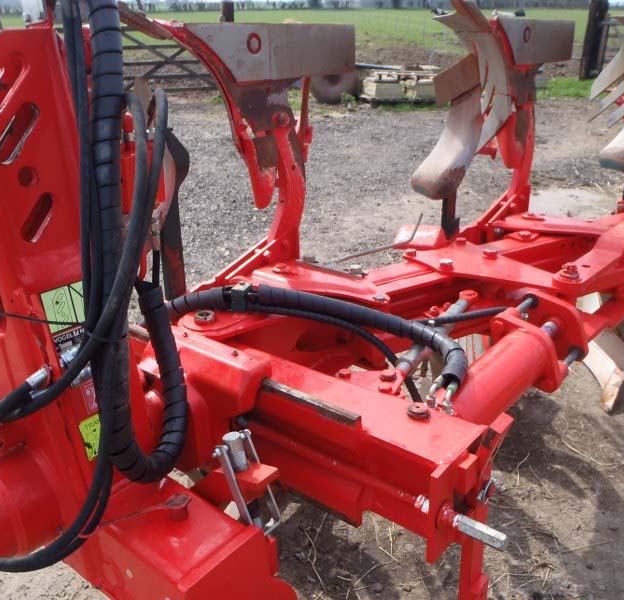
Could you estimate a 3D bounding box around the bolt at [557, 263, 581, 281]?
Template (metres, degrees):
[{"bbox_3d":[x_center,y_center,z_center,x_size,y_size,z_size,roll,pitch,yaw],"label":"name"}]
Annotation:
[{"bbox_3d":[0.714,-0.079,1.794,0.055,0.036,0.055,17,29,32],"label":"bolt"}]

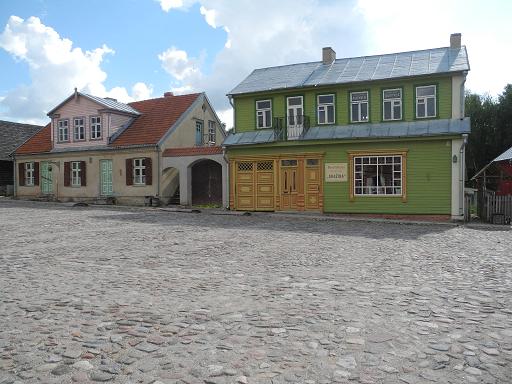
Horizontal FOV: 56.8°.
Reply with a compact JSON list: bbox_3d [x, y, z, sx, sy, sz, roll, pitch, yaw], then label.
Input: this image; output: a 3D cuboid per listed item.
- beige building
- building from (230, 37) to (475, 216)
[{"bbox_3d":[-10.256,-3.296,38.255,14.991,8.314,10.382,0,0,29],"label":"beige building"},{"bbox_3d":[5.950,-3.815,29.307,13.002,10.278,9.523,-1,0,22],"label":"building"}]

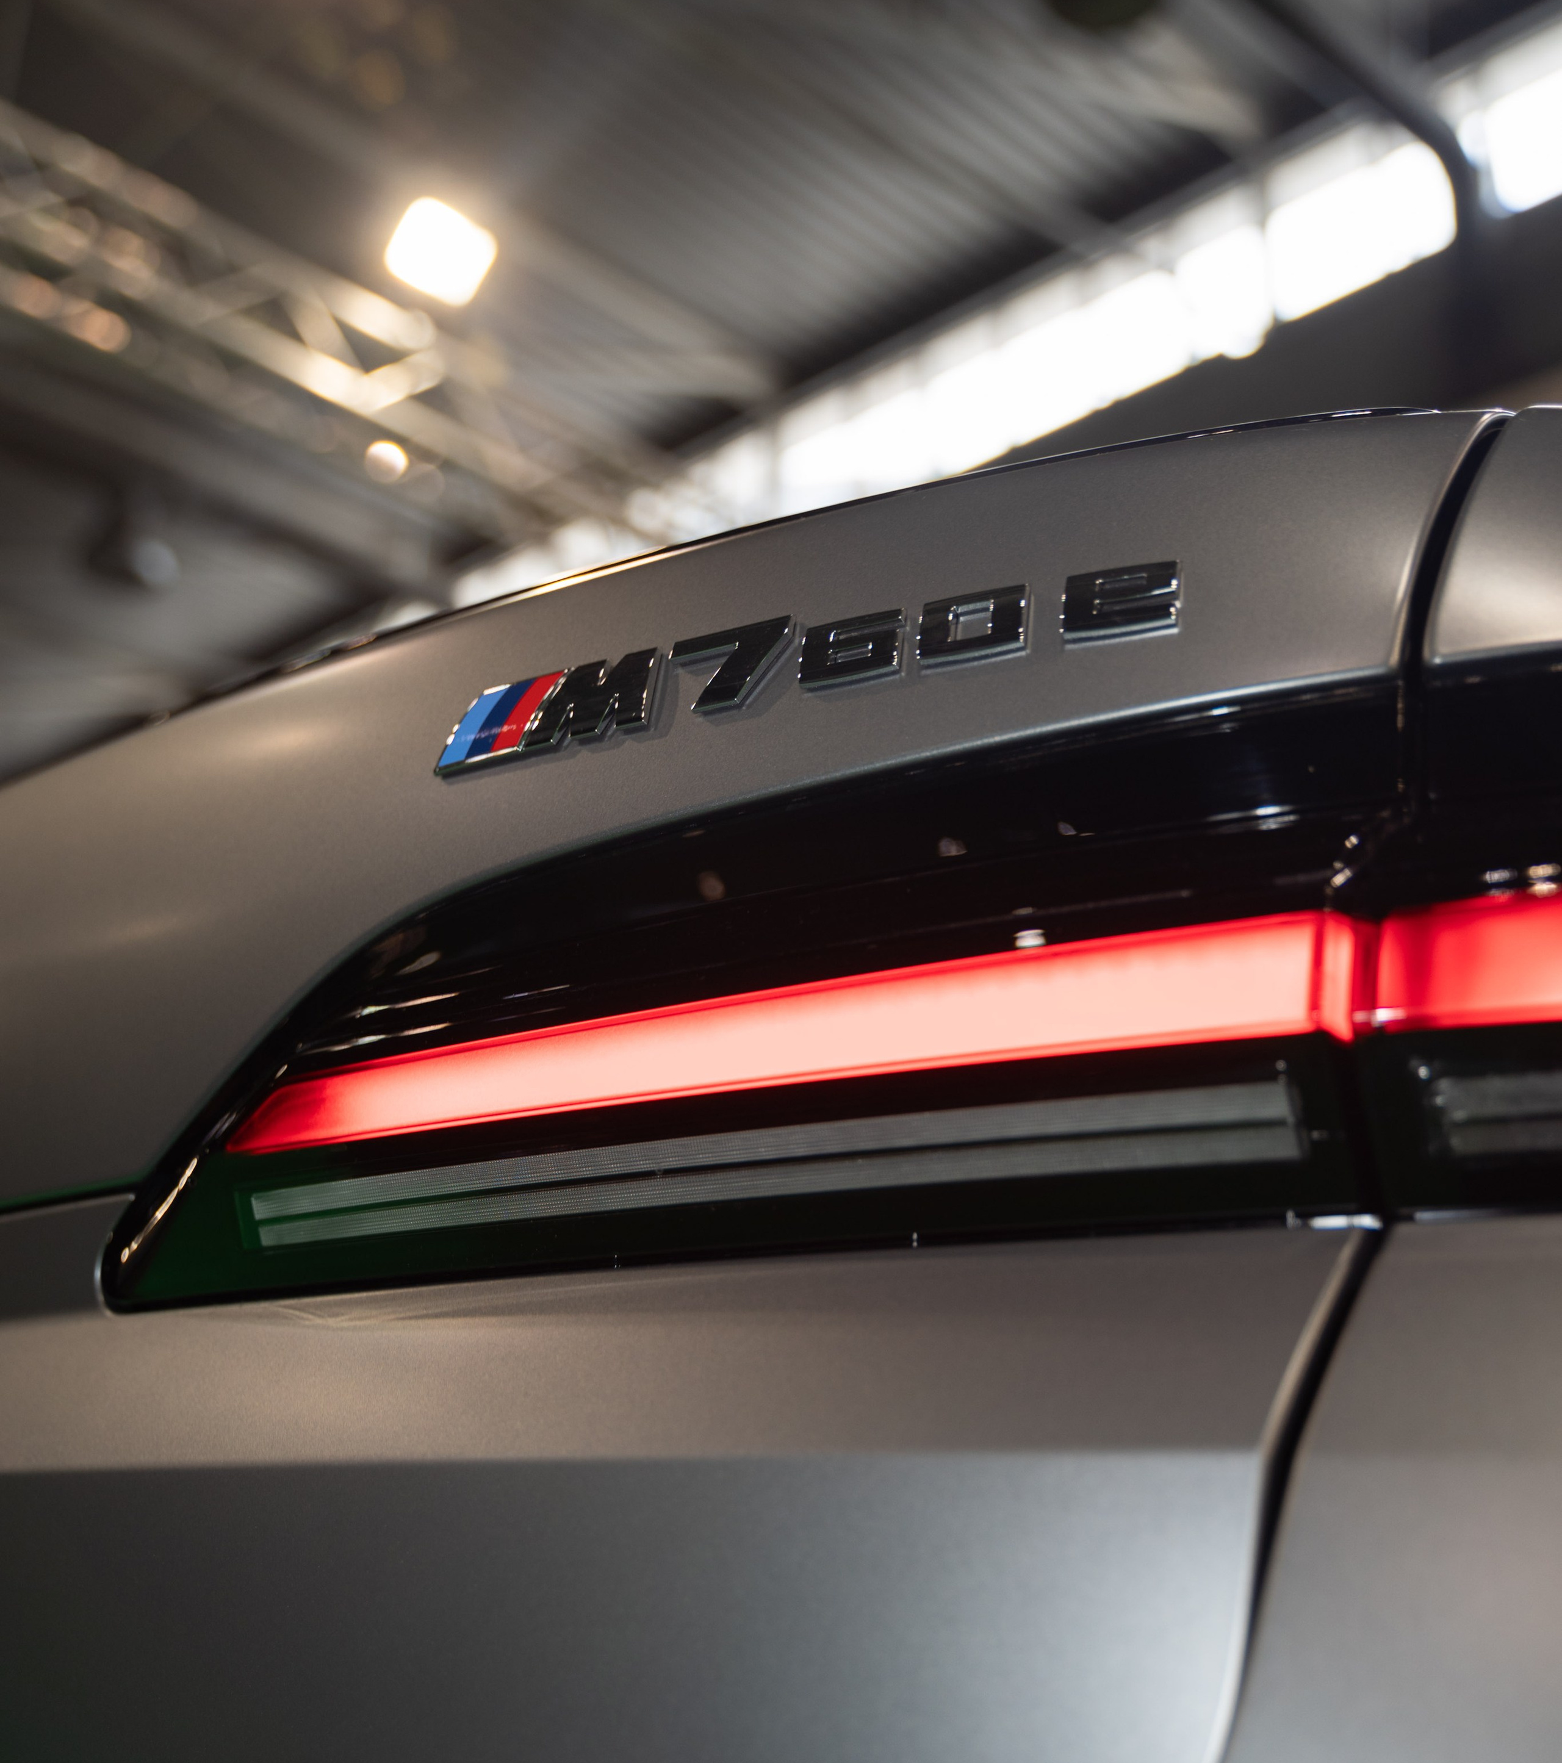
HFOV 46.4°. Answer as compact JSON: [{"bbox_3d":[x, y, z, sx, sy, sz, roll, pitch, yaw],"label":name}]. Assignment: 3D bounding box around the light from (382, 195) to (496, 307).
[{"bbox_3d":[-2.523,-4.679,13.500,0.580,0.180,0.620,8,-16,-44],"label":"light"}]

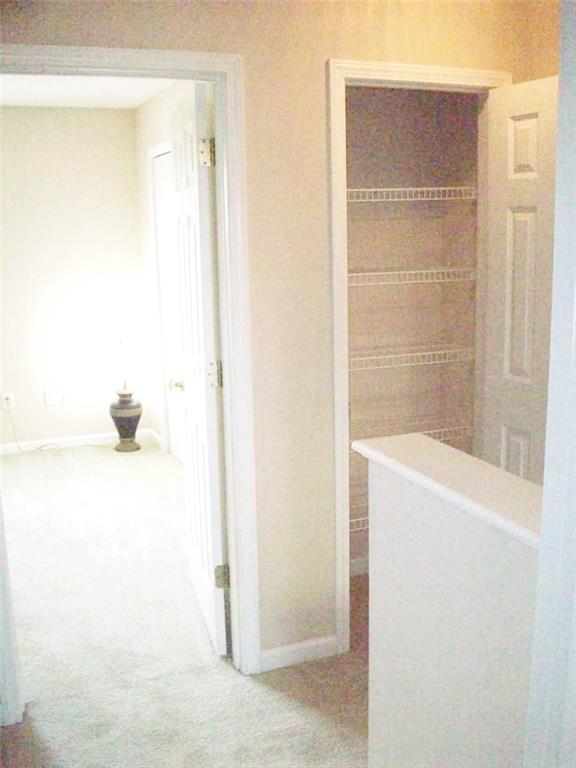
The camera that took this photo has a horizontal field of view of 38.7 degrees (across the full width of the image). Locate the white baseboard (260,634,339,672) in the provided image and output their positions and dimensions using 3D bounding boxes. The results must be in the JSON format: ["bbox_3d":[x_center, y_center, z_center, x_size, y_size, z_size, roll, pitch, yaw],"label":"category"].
[{"bbox_3d":[0.044,0.989,3.022,0.306,0.083,0.017,-5,11,-20],"label":"white baseboard"}]

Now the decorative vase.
[{"bbox_3d":[-1.209,0.256,6.096,0.236,0.456,0.236,-5,11,-20],"label":"decorative vase"}]

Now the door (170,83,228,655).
[{"bbox_3d":[-0.368,-0.051,3.242,0.038,2.032,0.762,-4,11,-14],"label":"door"}]

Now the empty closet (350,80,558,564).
[{"bbox_3d":[0.440,-0.081,3.317,0.730,2.050,0.620,-5,11,-20],"label":"empty closet"}]

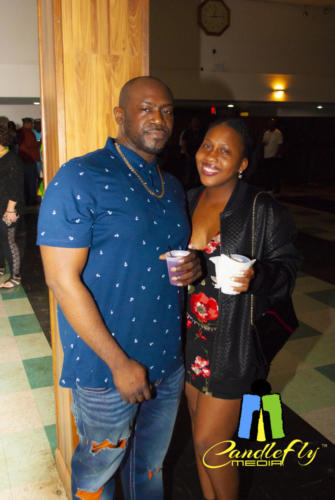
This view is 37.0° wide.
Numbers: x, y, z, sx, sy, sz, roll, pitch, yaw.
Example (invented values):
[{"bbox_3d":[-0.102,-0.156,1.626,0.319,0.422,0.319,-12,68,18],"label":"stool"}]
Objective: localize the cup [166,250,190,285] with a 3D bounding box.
[{"bbox_3d":[0.034,0.057,1.530,0.073,0.090,0.073,1,15,0],"label":"cup"}]

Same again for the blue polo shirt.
[{"bbox_3d":[-0.136,0.035,1.644,0.540,0.790,0.340,-10,19,-37],"label":"blue polo shirt"}]

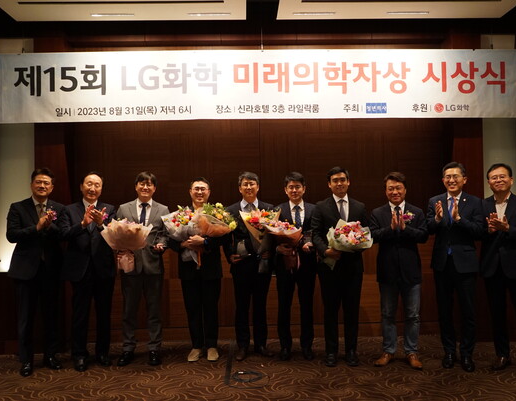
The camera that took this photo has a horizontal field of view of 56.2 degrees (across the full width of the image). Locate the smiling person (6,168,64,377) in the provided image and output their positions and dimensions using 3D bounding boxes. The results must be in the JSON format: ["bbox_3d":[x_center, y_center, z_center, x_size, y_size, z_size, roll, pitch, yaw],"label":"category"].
[{"bbox_3d":[-1.931,0.583,4.218,0.530,1.775,0.420,0,-1,-26],"label":"smiling person"}]

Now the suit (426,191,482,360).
[{"bbox_3d":[1.702,0.631,4.170,0.508,1.421,0.420,-1,-2,22],"label":"suit"}]

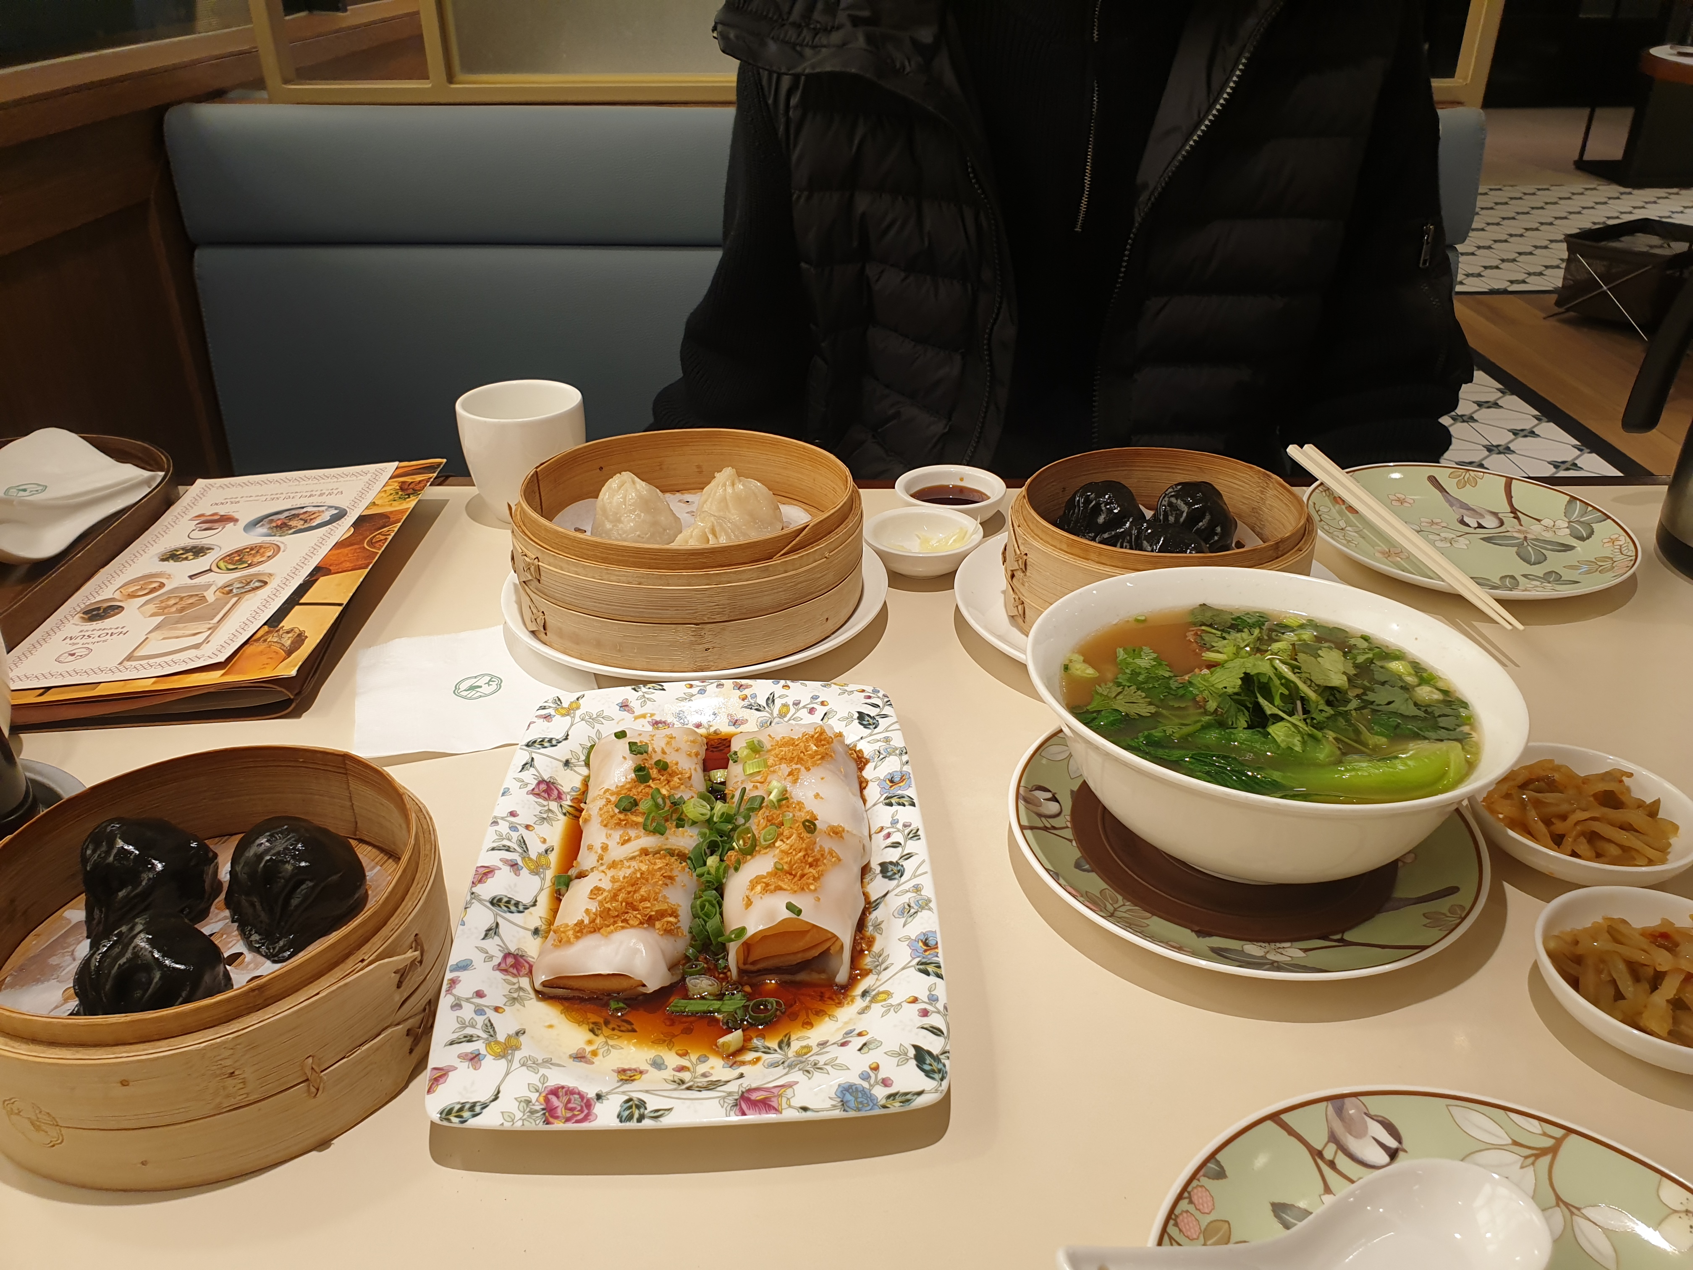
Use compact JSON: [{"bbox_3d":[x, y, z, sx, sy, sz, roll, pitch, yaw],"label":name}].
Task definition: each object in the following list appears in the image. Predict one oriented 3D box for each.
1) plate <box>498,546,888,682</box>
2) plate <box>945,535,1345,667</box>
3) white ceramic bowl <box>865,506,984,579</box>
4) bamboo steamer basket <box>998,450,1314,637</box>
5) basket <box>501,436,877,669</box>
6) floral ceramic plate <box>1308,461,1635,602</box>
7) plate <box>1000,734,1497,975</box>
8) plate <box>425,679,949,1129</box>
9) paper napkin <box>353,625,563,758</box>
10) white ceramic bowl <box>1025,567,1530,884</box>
[{"bbox_3d":[-0.089,-0.023,0.757,0.225,0.023,0.225,0,30,0],"label":"plate"},{"bbox_3d":[0.180,-0.014,0.745,0.227,0.023,0.227,0,30,0],"label":"plate"},{"bbox_3d":[0.049,-0.056,0.817,0.076,0.024,0.076,0,29,0],"label":"white ceramic bowl"},{"bbox_3d":[0.180,-0.047,0.738,0.173,0.071,0.173,0,29,0],"label":"bamboo steamer basket"},{"bbox_3d":[-0.092,-0.056,0.750,0.194,0.073,0.194,0,29,0],"label":"basket"},{"bbox_3d":[0.399,-0.061,0.828,0.203,0.024,0.203,0,29,0],"label":"floral ceramic plate"},{"bbox_3d":[0.175,0.089,0.562,0.197,0.024,0.197,0,30,0],"label":"plate"},{"bbox_3d":[-0.059,0.102,0.534,0.185,0.026,0.271,-1,30,-3],"label":"plate"},{"bbox_3d":[-0.198,0.025,0.691,0.126,0.004,0.117,-8,30,-14],"label":"paper napkin"},{"bbox_3d":[0.174,0.048,0.543,0.192,0.077,0.192,0,30,0],"label":"white ceramic bowl"}]

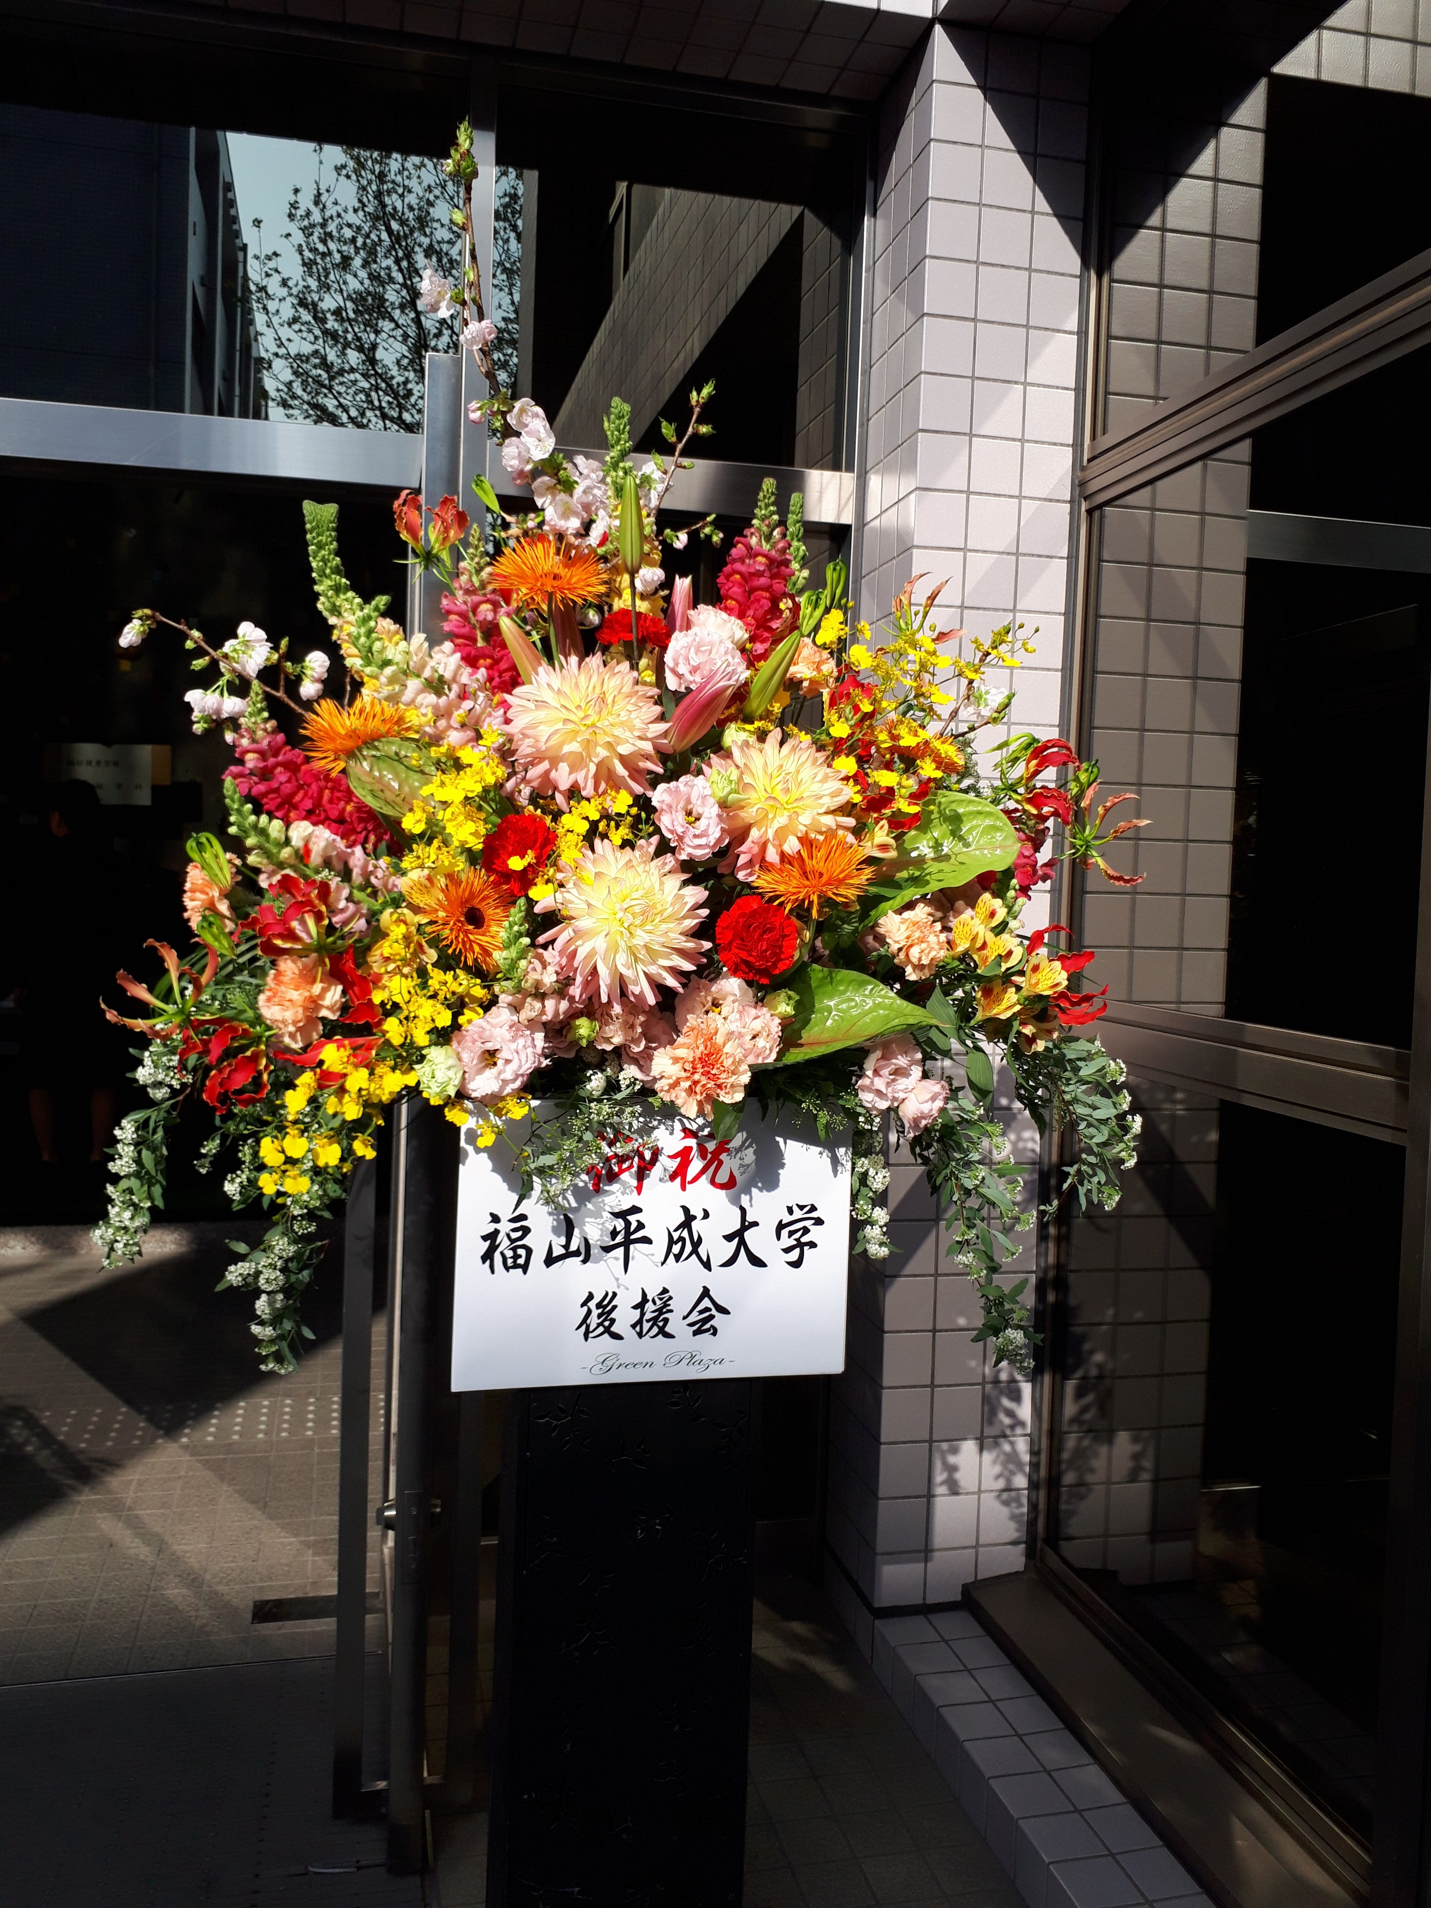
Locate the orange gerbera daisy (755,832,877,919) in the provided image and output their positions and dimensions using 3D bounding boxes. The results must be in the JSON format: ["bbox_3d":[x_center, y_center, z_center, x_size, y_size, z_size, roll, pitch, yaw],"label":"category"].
[{"bbox_3d":[0.089,-0.071,1.360,0.111,0.042,0.108,2,45,-2],"label":"orange gerbera daisy"}]

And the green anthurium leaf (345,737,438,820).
[{"bbox_3d":[-0.327,-0.178,1.510,0.100,0.090,0.040,2,-24,7],"label":"green anthurium leaf"}]

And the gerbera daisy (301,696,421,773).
[{"bbox_3d":[-0.343,-0.210,1.440,0.112,0.105,0.050,3,-38,13],"label":"gerbera daisy"}]

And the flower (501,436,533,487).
[{"bbox_3d":[-0.181,-0.451,1.360,0.029,0.044,0.030,2,2,6],"label":"flower"}]

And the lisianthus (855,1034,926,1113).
[{"bbox_3d":[0.171,0.117,1.455,0.070,0.076,0.058,2,0,-3],"label":"lisianthus"}]

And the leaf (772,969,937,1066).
[{"bbox_3d":[0.137,0.064,1.460,0.165,0.110,0.045,2,-37,-6],"label":"leaf"}]

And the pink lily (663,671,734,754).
[{"bbox_3d":[-0.012,-0.201,1.240,0.028,0.092,0.028,42,15,-4],"label":"pink lily"}]

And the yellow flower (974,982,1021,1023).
[{"bbox_3d":[0.258,0.044,1.360,0.042,0.039,0.038,1,3,-21],"label":"yellow flower"}]

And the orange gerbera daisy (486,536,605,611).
[{"bbox_3d":[-0.163,-0.366,1.430,0.114,0.038,0.112,2,41,2],"label":"orange gerbera daisy"}]

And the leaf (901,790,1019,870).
[{"bbox_3d":[0.233,-0.118,1.420,0.120,0.035,0.085,-5,45,-1],"label":"leaf"}]

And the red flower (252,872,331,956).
[{"bbox_3d":[-0.410,-0.040,1.440,0.072,0.078,0.060,2,-9,-6],"label":"red flower"}]

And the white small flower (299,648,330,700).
[{"bbox_3d":[-0.353,-0.245,1.310,0.028,0.046,0.029,2,2,11],"label":"white small flower"}]

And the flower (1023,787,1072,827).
[{"bbox_3d":[0.363,-0.161,1.620,0.055,0.045,0.045,1,-6,-11],"label":"flower"}]

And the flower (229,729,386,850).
[{"bbox_3d":[-0.392,-0.157,1.430,0.165,0.068,0.068,36,-5,0],"label":"flower"}]

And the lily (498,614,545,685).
[{"bbox_3d":[-0.183,-0.286,1.440,0.028,0.085,0.028,-27,0,0],"label":"lily"}]

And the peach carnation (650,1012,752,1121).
[{"bbox_3d":[-0.011,0.091,1.210,0.083,0.087,0.058,2,2,0],"label":"peach carnation"}]

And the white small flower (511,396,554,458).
[{"bbox_3d":[-0.195,-0.558,1.580,0.048,0.066,0.045,2,2,3],"label":"white small flower"}]

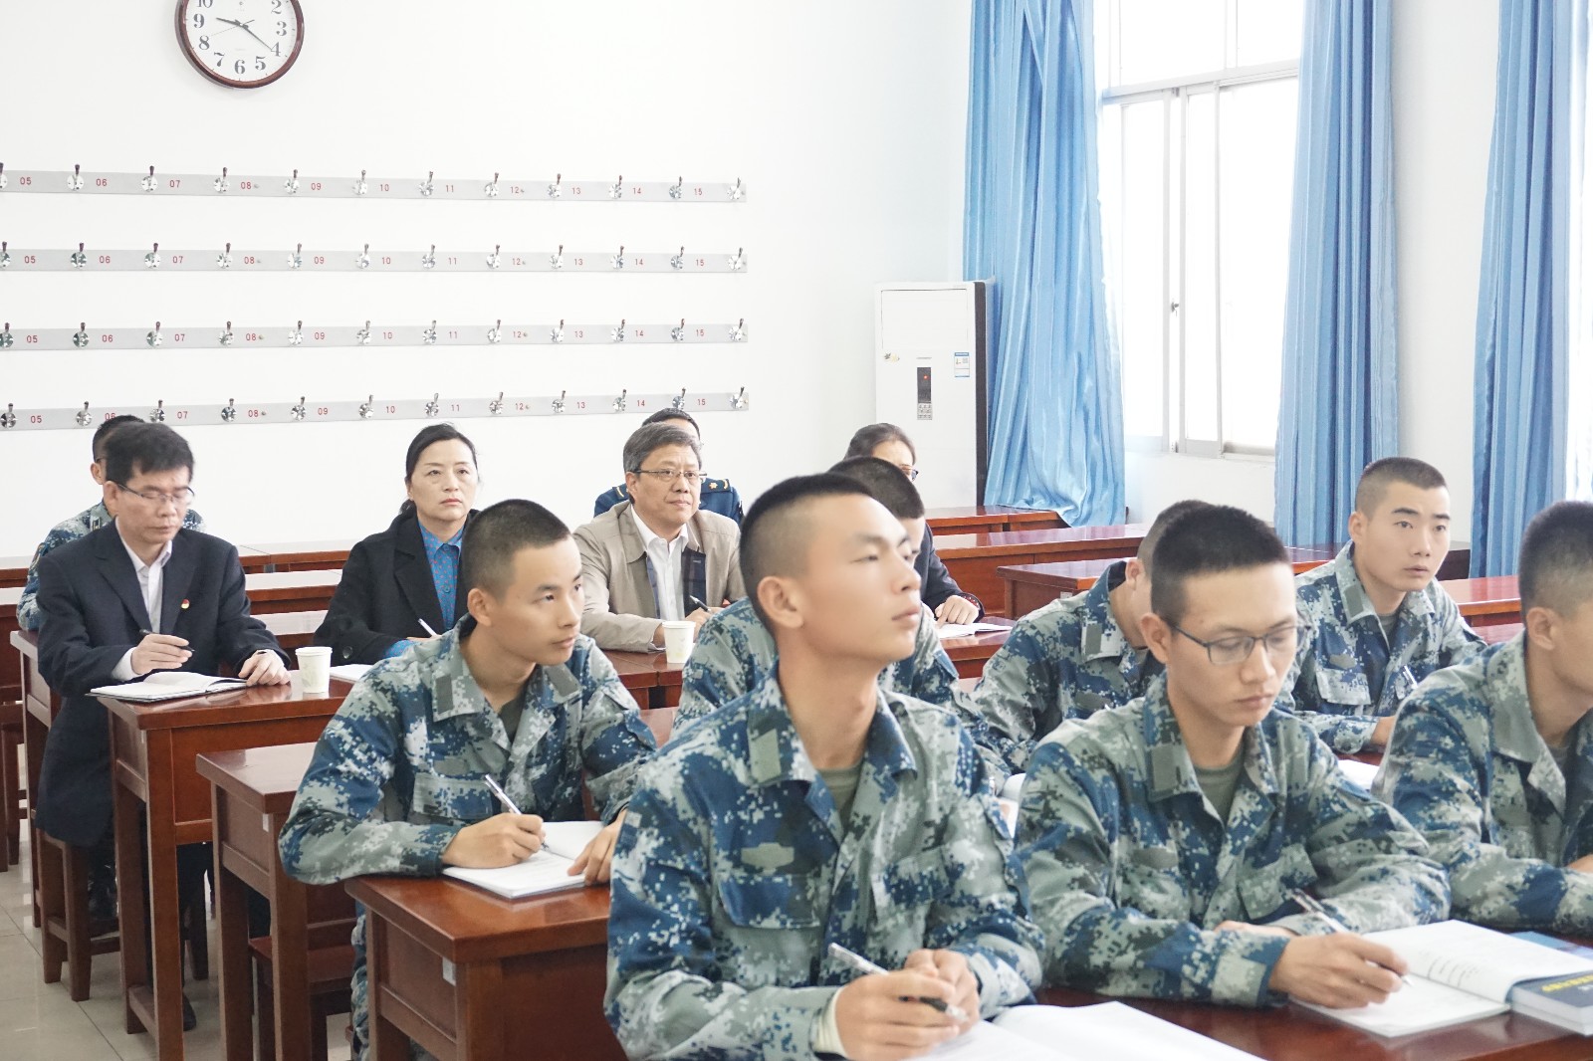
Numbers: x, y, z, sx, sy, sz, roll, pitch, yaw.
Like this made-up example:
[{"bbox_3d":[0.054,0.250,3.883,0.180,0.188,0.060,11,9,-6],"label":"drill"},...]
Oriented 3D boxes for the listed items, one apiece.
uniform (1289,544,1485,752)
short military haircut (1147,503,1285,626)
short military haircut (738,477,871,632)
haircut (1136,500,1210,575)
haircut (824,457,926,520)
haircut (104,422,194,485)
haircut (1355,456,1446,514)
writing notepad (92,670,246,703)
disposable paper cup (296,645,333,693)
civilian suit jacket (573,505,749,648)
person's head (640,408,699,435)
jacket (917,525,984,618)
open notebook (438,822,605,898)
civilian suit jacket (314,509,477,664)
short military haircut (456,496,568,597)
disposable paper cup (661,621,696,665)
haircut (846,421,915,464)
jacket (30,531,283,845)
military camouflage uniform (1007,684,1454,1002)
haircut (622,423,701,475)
[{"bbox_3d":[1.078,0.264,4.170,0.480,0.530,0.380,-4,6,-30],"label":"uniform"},{"bbox_3d":[0.507,0.043,2.700,0.165,0.145,0.190,-3,21,-29],"label":"short military haircut"},{"bbox_3d":[0.020,0.022,2.630,0.185,0.165,0.160,-7,0,35],"label":"short military haircut"},{"bbox_3d":[0.661,0.017,3.820,0.165,0.145,0.190,-4,24,-30],"label":"haircut"},{"bbox_3d":[0.128,-0.052,3.650,0.165,0.150,0.190,-4,21,-33],"label":"haircut"},{"bbox_3d":[-1.419,-0.153,4.950,0.175,0.150,0.195,-4,20,-36],"label":"haircut"},{"bbox_3d":[1.168,-0.078,4.350,0.170,0.127,0.200,-3,5,-29],"label":"haircut"},{"bbox_3d":[-1.392,0.341,5.025,0.210,0.030,0.295,2,6,35],"label":"writing notepad"},{"bbox_3d":[-1.036,0.302,4.836,0.078,0.088,0.078,-1,5,0],"label":"disposable paper cup"},{"bbox_3d":[-0.339,0.242,5.867,0.560,0.630,0.600,-3,5,-29],"label":"civilian suit jacket"},{"bbox_3d":[-0.360,-0.229,6.400,0.170,0.240,0.200,-3,8,-26],"label":"person's head"},{"bbox_3d":[0.211,0.239,5.957,0.520,0.620,0.440,-3,6,-28],"label":"jacket"},{"bbox_3d":[-0.323,0.475,3.311,0.350,0.030,0.245,-4,6,-36],"label":"open notebook"},{"bbox_3d":[-0.857,0.255,5.503,0.550,0.620,0.420,-2,5,-20],"label":"civilian suit jacket"},{"bbox_3d":[-0.425,0.024,3.400,0.190,0.140,0.160,4,7,44],"label":"short military haircut"},{"bbox_3d":[-0.273,0.260,5.226,0.078,0.088,0.078,-1,5,0],"label":"disposable paper cup"},{"bbox_3d":[0.215,-0.200,5.950,0.170,0.170,0.210,-5,7,-42],"label":"haircut"},{"bbox_3d":[-1.486,0.354,5.228,0.535,0.730,0.570,-3,5,-29],"label":"jacket"},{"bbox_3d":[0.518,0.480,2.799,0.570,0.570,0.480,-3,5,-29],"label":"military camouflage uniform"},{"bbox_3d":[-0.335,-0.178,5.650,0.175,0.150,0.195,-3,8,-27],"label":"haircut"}]

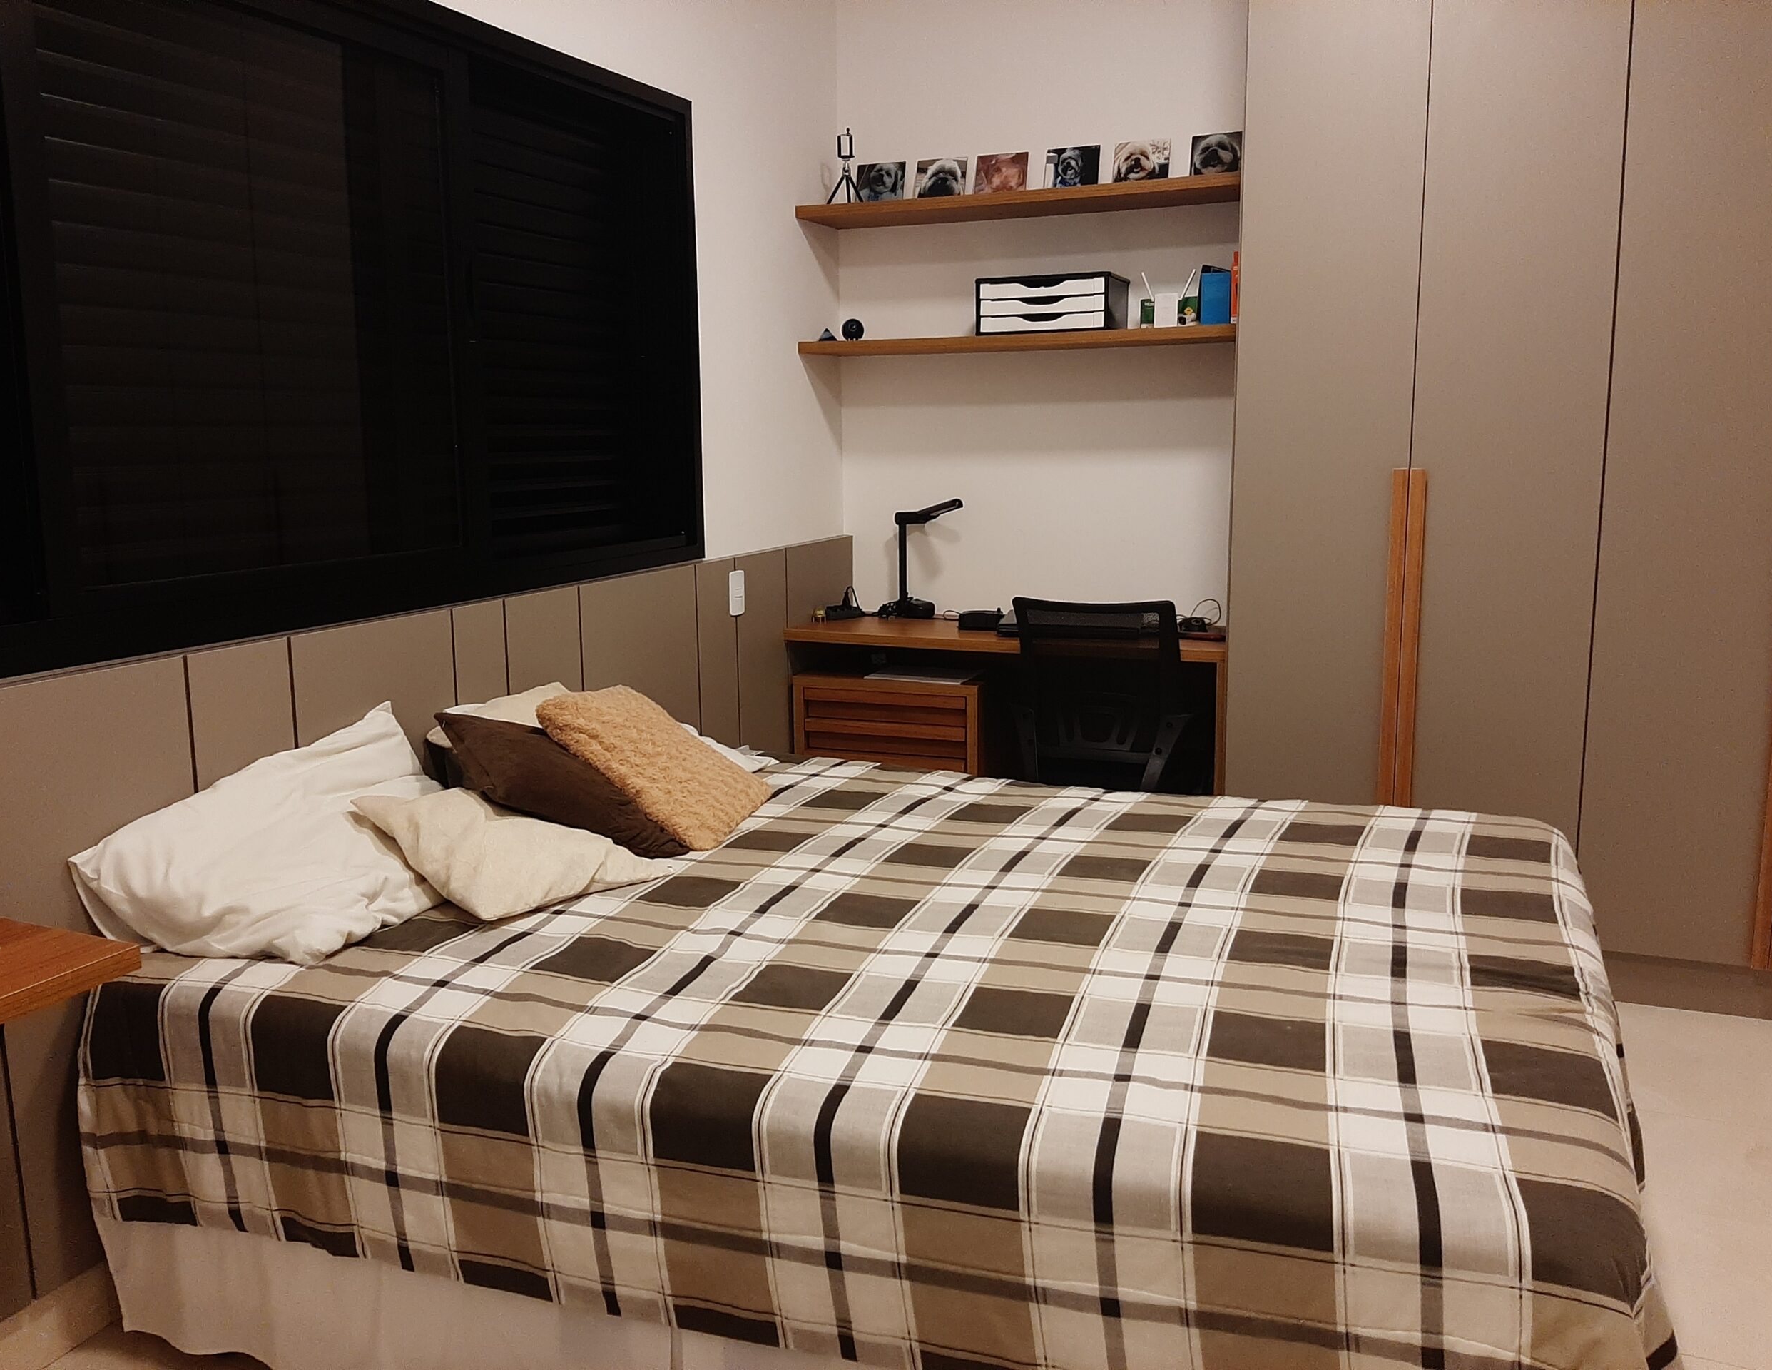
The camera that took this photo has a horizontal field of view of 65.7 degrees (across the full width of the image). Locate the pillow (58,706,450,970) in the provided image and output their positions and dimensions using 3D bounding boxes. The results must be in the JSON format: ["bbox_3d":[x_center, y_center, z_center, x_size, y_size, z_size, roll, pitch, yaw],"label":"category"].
[{"bbox_3d":[-0.853,0.220,2.233,0.410,0.170,0.680,34,21,6],"label":"pillow"}]

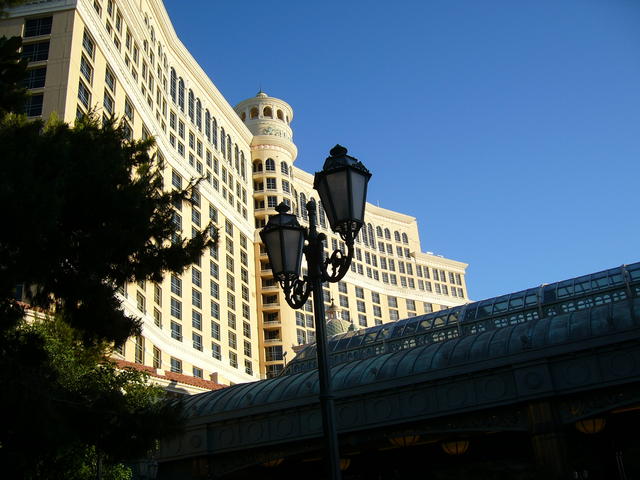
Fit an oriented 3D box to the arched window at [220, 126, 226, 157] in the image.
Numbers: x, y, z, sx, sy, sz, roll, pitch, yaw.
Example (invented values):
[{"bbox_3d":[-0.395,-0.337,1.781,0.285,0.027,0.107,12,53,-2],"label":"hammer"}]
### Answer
[{"bbox_3d":[-30.943,-31.050,206.789,0.450,11.110,3.100,-12,-25,14],"label":"arched window"}]

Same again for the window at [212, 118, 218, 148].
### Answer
[{"bbox_3d":[-32.739,-33.280,201.524,0.450,11.110,3.100,-12,-25,14],"label":"window"}]

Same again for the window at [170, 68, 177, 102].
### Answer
[{"bbox_3d":[-40.545,-42.972,178.638,0.450,11.110,3.100,-12,-25,14],"label":"window"}]

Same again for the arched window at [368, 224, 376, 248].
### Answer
[{"bbox_3d":[22.204,-2.218,280.814,0.450,11.110,3.100,-25,-31,36],"label":"arched window"}]

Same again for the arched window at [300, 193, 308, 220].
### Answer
[{"bbox_3d":[-6.399,-12.974,251.455,0.450,11.110,3.100,-25,-31,36],"label":"arched window"}]

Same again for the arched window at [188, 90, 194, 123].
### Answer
[{"bbox_3d":[-37.402,-39.069,187.853,0.450,11.110,3.100,-12,-25,14],"label":"arched window"}]

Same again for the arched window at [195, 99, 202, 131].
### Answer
[{"bbox_3d":[-36.005,-37.335,191.948,0.450,11.110,3.100,-12,-25,14],"label":"arched window"}]

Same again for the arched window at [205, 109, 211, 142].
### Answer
[{"bbox_3d":[-34.232,-35.133,197.147,0.450,11.110,3.100,-12,-25,14],"label":"arched window"}]

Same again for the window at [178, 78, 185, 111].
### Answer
[{"bbox_3d":[-39.160,-41.252,182.699,0.450,11.110,3.100,-12,-25,14],"label":"window"}]

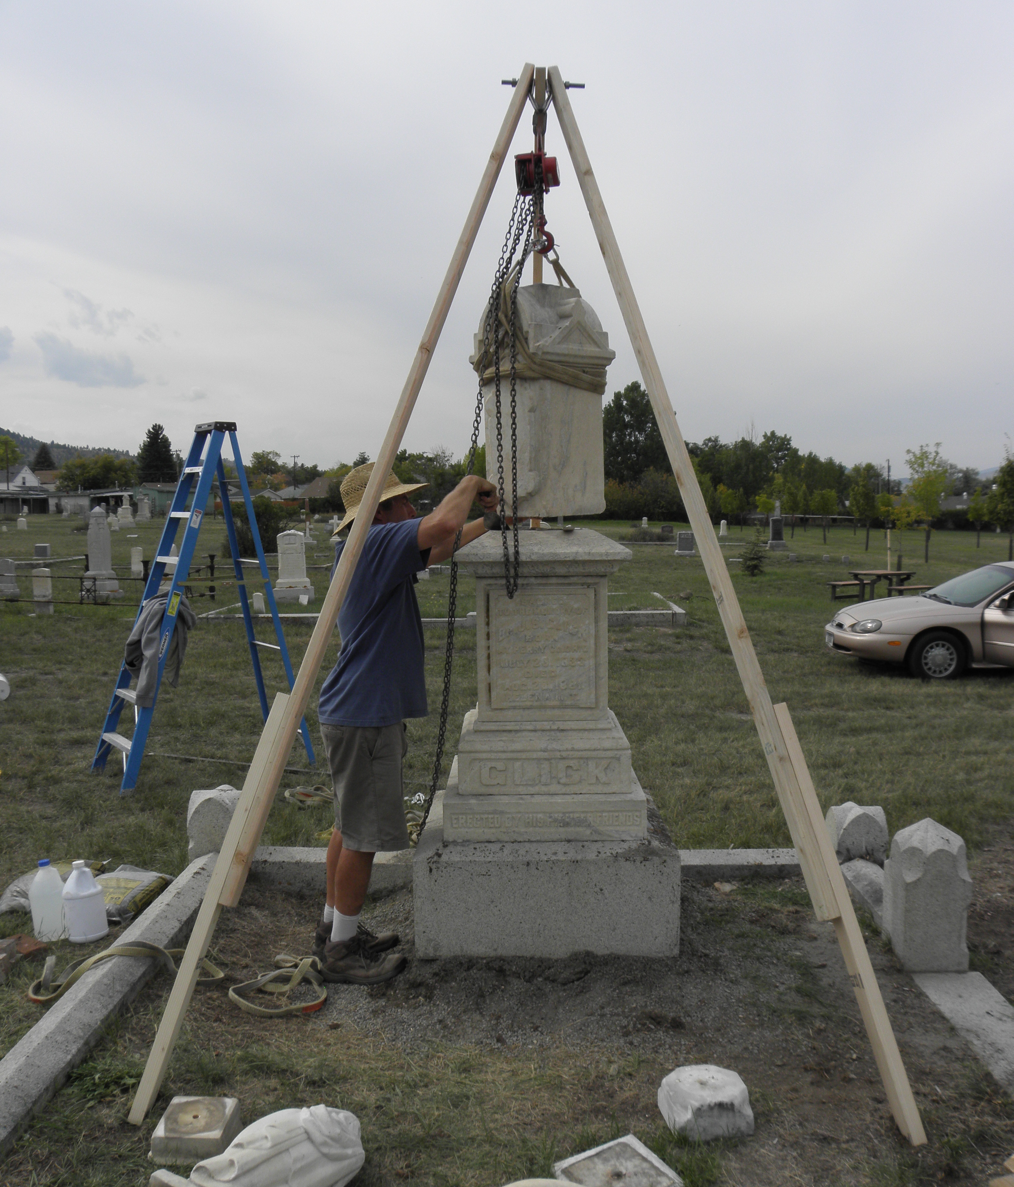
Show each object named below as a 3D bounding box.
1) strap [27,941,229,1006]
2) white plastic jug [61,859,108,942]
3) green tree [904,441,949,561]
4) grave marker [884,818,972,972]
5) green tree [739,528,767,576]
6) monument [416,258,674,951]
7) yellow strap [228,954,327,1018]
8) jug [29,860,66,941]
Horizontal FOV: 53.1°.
[{"bbox_3d":[-1.290,1.254,3.460,0.610,0.160,0.280,-1,4,-15],"label":"strap"},{"bbox_3d":[-1.612,1.179,3.905,0.155,0.297,0.155,0,5,0],"label":"white plastic jug"},{"bbox_3d":[18.192,-3.959,44.000,1.900,5.217,1.900,0,5,0],"label":"green tree"},{"bbox_3d":[1.487,1.047,3.603,0.235,0.506,0.235,0,5,0],"label":"grave marker"},{"bbox_3d":[8.200,-1.430,34.000,0.880,1.750,0.880,0,4,0],"label":"green tree"},{"bbox_3d":[0.147,0.034,4.112,0.985,2.546,0.930,0,5,1],"label":"monument"},{"bbox_3d":[-0.775,1.301,3.430,0.335,0.070,0.380,0,4,0],"label":"yellow strap"},{"bbox_3d":[-1.821,1.196,4.024,0.150,0.300,0.150,-1,5,0],"label":"jug"}]

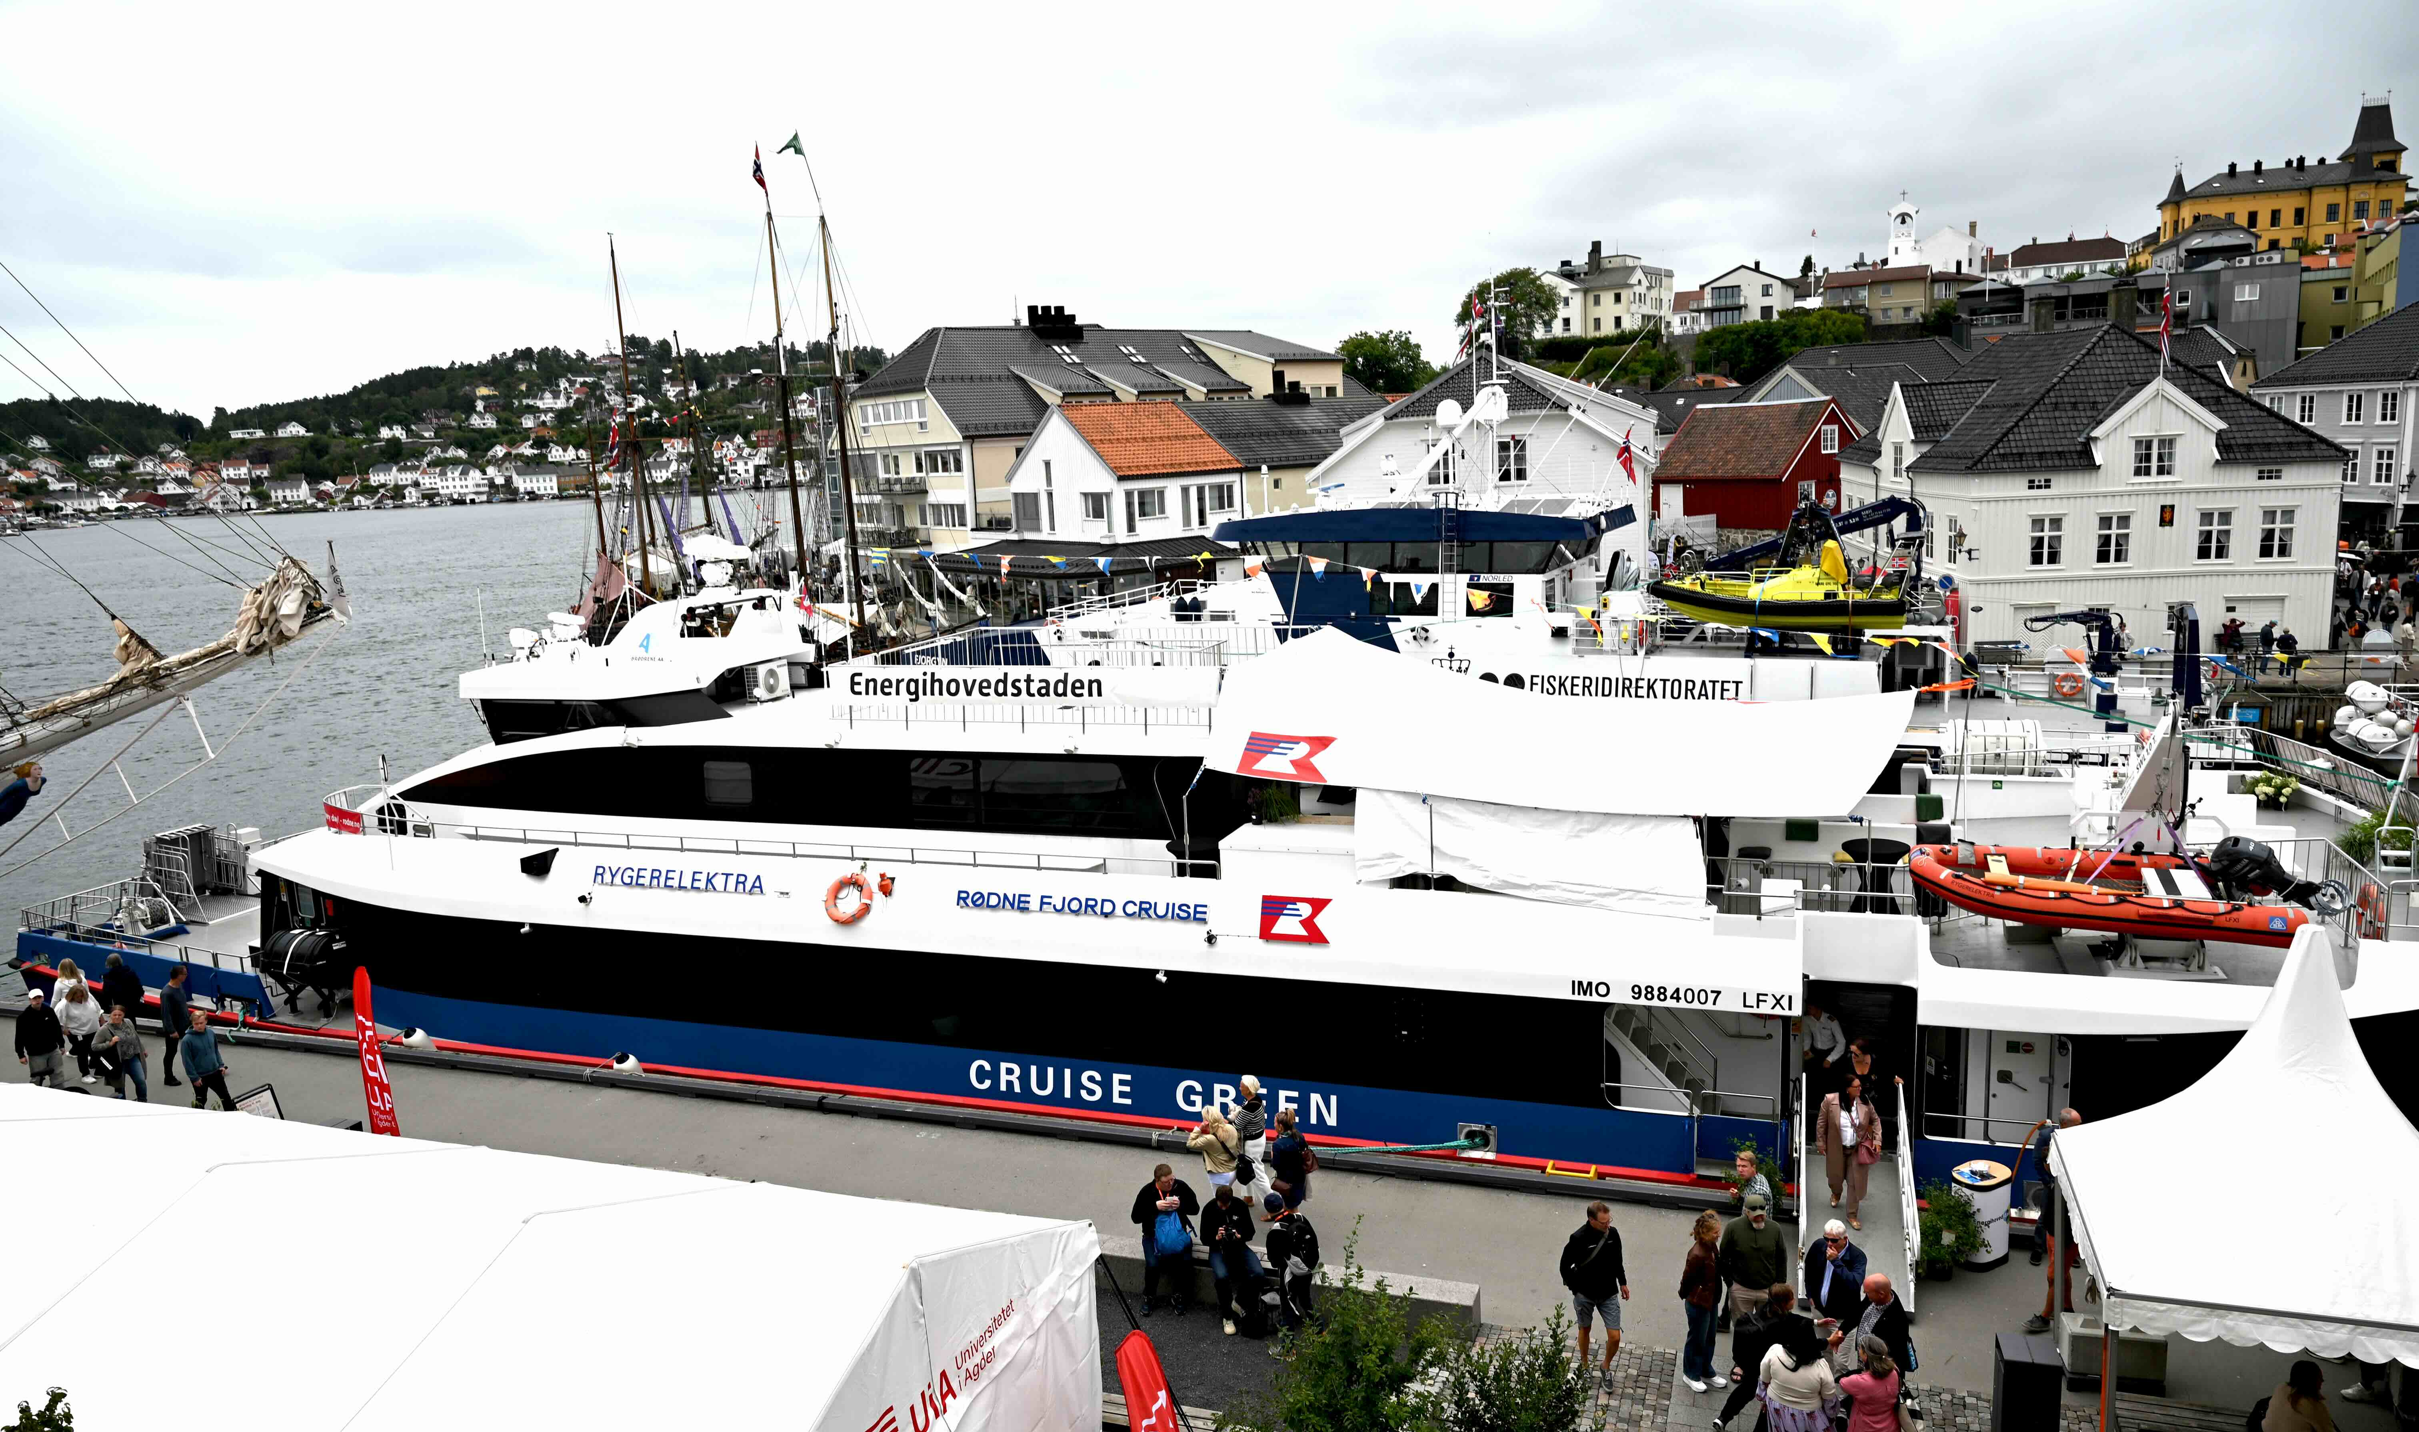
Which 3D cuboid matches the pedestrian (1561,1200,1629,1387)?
[{"bbox_3d":[3.779,5.598,15.668,0.620,1.830,0.450,-4,10,-5],"label":"pedestrian"}]

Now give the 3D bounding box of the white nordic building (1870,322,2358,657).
[{"bbox_3d":[33.418,-9.425,63.966,12.306,11.250,20.183,-1,10,9],"label":"white nordic building"}]

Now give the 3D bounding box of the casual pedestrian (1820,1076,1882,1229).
[{"bbox_3d":[6.967,4.748,17.614,0.620,1.700,0.500,2,11,23],"label":"casual pedestrian"}]

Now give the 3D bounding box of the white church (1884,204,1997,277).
[{"bbox_3d":[85.944,-55.437,190.244,12.500,11.000,12.000,4,12,32],"label":"white church"}]

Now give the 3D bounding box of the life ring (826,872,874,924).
[{"bbox_3d":[-4.868,2.482,21.826,0.740,0.750,0.120,1,-9,20],"label":"life ring"}]

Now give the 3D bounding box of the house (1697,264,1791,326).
[{"bbox_3d":[60.100,-46.845,180.578,10.000,7.300,9.300,3,12,28],"label":"house"}]

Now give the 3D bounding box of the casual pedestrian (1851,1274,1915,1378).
[{"bbox_3d":[5.526,5.377,13.368,0.520,1.730,0.580,-7,11,-21],"label":"casual pedestrian"}]

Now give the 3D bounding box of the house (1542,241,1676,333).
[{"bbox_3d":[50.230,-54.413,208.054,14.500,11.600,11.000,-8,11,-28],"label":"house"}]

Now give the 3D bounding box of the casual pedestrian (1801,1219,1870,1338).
[{"bbox_3d":[5.895,5.598,15.247,0.580,1.780,0.420,3,12,28],"label":"casual pedestrian"}]

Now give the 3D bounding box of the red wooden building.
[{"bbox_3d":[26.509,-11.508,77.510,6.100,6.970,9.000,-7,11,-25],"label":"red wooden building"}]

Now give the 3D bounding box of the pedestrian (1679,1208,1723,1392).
[{"bbox_3d":[4.467,5.245,14.506,0.420,1.700,0.480,3,11,30],"label":"pedestrian"}]

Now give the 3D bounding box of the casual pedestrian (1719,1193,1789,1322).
[{"bbox_3d":[4.903,5.160,14.579,0.600,1.800,0.420,0,10,14],"label":"casual pedestrian"}]

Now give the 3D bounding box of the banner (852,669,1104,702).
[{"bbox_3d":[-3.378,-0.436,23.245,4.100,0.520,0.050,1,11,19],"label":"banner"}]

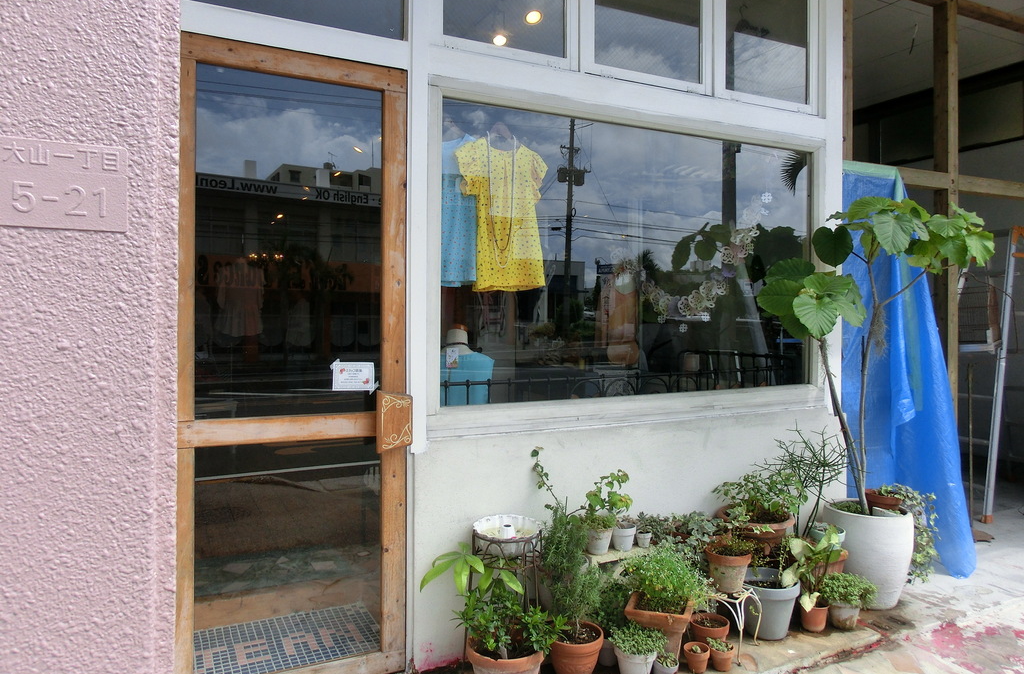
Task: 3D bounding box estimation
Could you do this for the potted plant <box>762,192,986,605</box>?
[{"bbox_3d":[1.532,0.295,3.010,1.000,1.747,0.747,0,1,-26],"label":"potted plant"}]

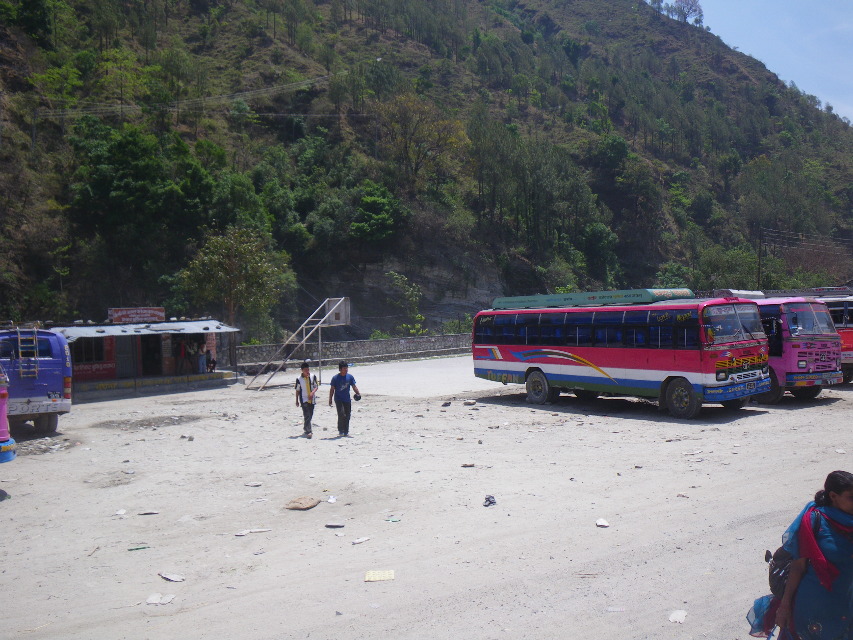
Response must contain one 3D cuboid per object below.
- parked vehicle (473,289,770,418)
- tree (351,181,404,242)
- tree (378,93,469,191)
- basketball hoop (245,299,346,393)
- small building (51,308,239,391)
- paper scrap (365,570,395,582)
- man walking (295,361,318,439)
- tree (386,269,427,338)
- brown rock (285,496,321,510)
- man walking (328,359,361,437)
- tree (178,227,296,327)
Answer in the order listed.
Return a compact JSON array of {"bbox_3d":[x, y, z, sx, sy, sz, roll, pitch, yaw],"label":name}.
[{"bbox_3d":[5.360,0.920,21.390,2.450,3.300,9.600,-1,0,-35],"label":"parked vehicle"},{"bbox_3d":[-5.680,-12.578,80.000,6.300,7.200,6.000,-1,0,0],"label":"tree"},{"bbox_3d":[-0.426,-25.349,98.000,12.000,13.000,11.000,-1,0,0],"label":"tree"},{"bbox_3d":[-5.500,0.920,29.600,1.650,3.850,4.500,-1,0,43],"label":"basketball hoop"},{"bbox_3d":[-12.200,1.180,29.200,3.800,3.300,8.000,-1,0,44],"label":"small building"},{"bbox_3d":[-0.462,2.546,6.850,0.290,0.035,0.280,-1,0,-5],"label":"paper scrap"},{"bbox_3d":[-2.695,1.797,15.500,0.550,1.690,0.400,-1,0,-18],"label":"man walking"},{"bbox_3d":[-1.594,-1.076,55.000,3.200,5.600,3.000,-1,0,0],"label":"tree"},{"bbox_3d":[-1.716,2.540,9.600,0.370,0.070,0.520,-1,0,12],"label":"brown rock"},{"bbox_3d":[-1.854,1.786,15.600,0.680,1.690,0.380,-1,0,-9],"label":"man walking"},{"bbox_3d":[-10.681,-1.328,39.000,6.300,7.700,6.000,-1,0,0],"label":"tree"}]

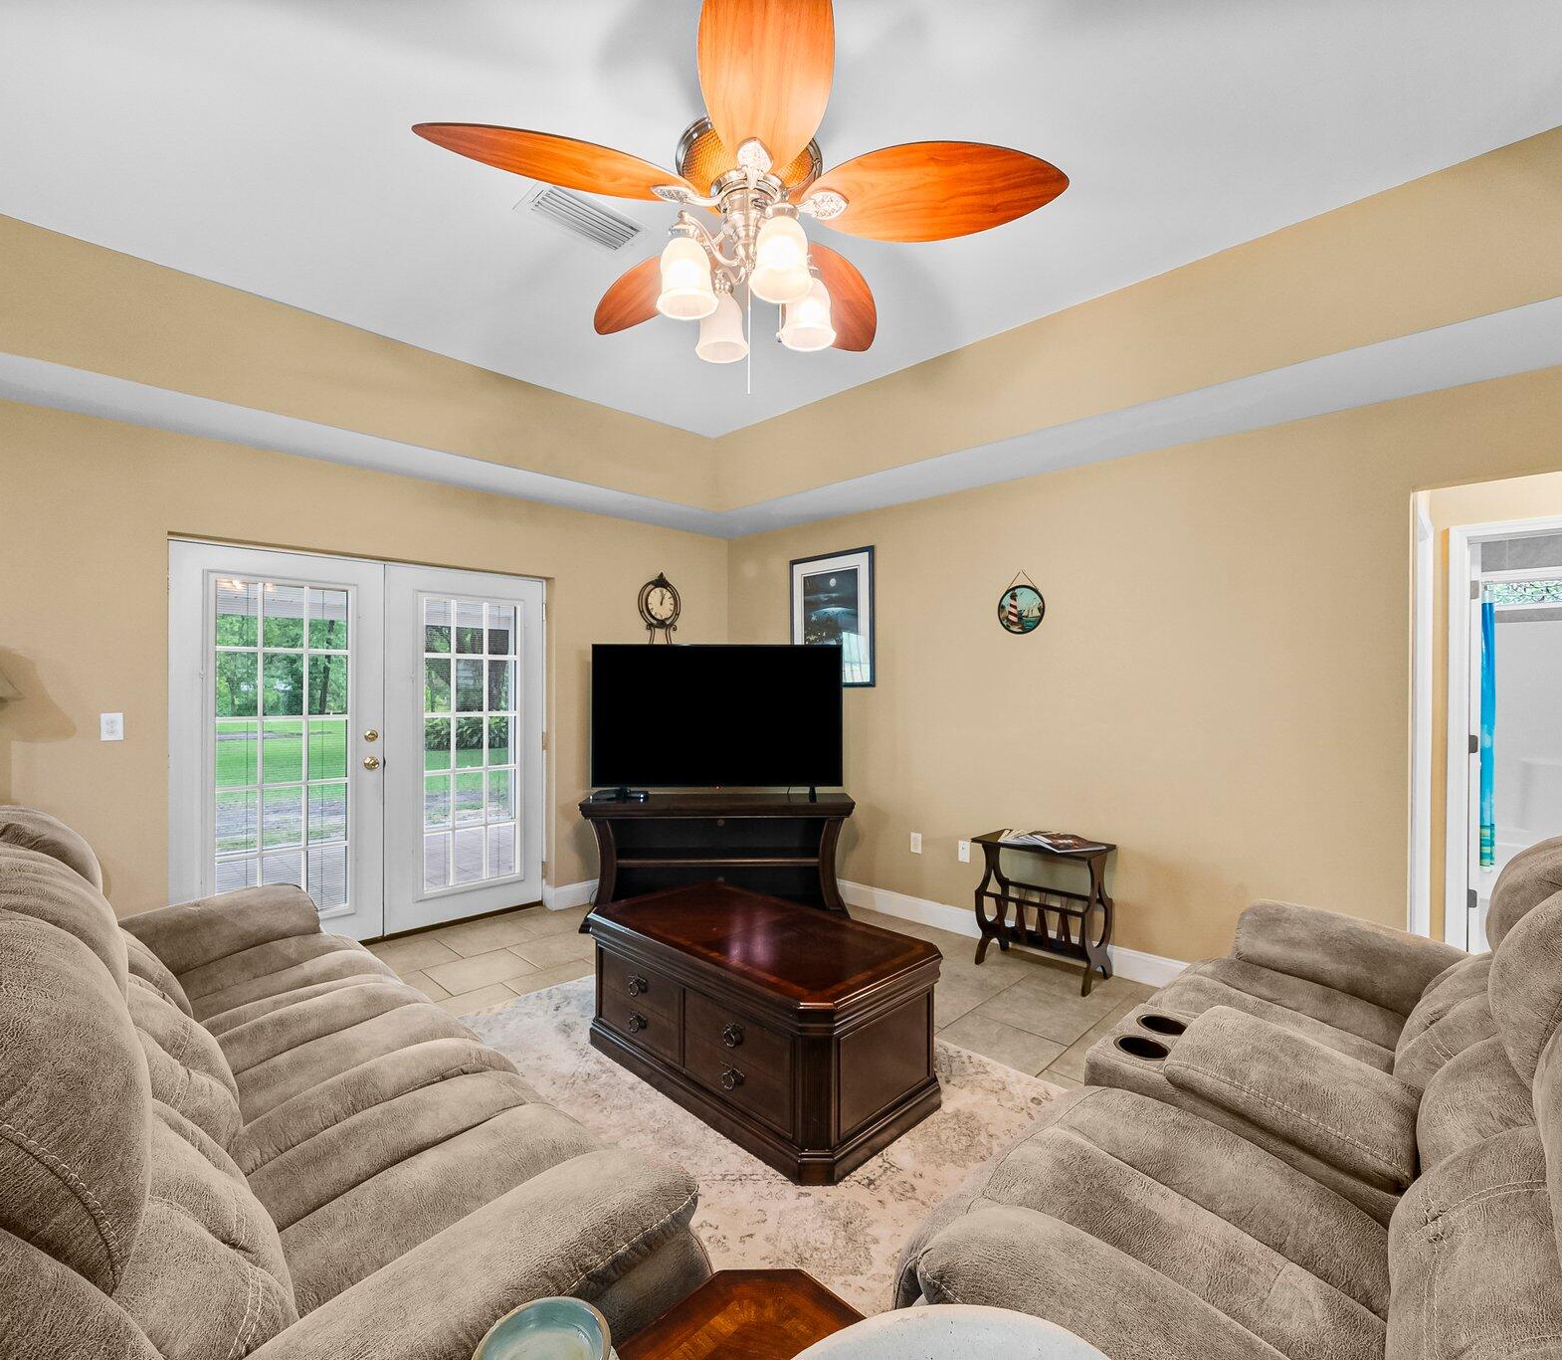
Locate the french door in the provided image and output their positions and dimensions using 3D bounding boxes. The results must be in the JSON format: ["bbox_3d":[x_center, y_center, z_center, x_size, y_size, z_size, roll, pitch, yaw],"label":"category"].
[{"bbox_3d":[-2.130,0.383,3.689,0.070,2.015,1.775,1,1,45],"label":"french door"}]

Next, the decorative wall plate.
[{"bbox_3d":[1.257,-0.369,3.580,0.263,0.257,0.020,1,1,45],"label":"decorative wall plate"}]

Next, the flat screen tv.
[{"bbox_3d":[-0.378,0.218,3.998,1.477,0.848,0.080,0,0,-2],"label":"flat screen tv"}]

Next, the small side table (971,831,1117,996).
[{"bbox_3d":[1.283,1.125,3.351,0.555,0.628,0.365,1,1,45],"label":"small side table"}]

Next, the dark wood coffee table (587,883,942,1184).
[{"bbox_3d":[-0.124,1.184,2.527,1.275,0.507,0.701,1,1,45],"label":"dark wood coffee table"}]

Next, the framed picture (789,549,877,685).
[{"bbox_3d":[0.313,-0.399,4.501,0.723,0.880,0.030,1,1,45],"label":"framed picture"}]

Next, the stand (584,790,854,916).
[{"bbox_3d":[-0.373,1.065,4.037,1.550,0.730,0.380,0,0,-2],"label":"stand"}]

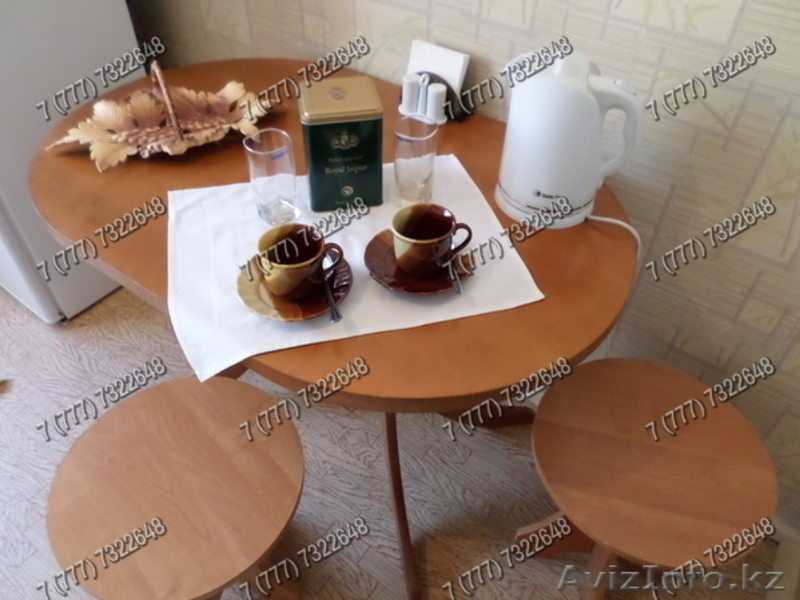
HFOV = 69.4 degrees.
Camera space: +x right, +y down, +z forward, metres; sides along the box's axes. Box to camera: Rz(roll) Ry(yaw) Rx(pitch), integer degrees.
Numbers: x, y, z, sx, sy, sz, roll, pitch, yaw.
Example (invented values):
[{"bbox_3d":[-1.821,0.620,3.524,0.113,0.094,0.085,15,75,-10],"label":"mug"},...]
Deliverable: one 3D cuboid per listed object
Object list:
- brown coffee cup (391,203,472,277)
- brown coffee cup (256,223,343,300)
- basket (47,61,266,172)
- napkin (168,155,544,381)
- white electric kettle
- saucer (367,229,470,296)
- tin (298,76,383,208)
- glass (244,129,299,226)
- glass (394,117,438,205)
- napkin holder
[{"bbox_3d":[0.040,-0.076,0.756,0.102,0.067,0.082,-10,45,-11],"label":"brown coffee cup"},{"bbox_3d":[-0.121,-0.045,0.722,0.102,0.067,0.082,-14,46,-15],"label":"brown coffee cup"},{"bbox_3d":[-0.392,-0.318,0.957,0.379,0.138,0.197,-20,48,-20],"label":"basket"},{"bbox_3d":[-0.089,-0.066,0.845,0.468,0.064,0.365,-10,45,-11],"label":"napkin"},{"bbox_3d":[0.233,-0.233,0.830,0.197,0.210,0.152,0,44,-1],"label":"white electric kettle"},{"bbox_3d":[0.028,-0.051,0.775,0.147,0.022,0.147,1,44,-1],"label":"saucer"},{"bbox_3d":[-0.087,-0.226,0.856,0.107,0.157,0.097,-8,45,-9],"label":"tin"},{"bbox_3d":[-0.178,-0.172,0.823,0.066,0.122,0.066,1,44,0],"label":"glass"},{"bbox_3d":[0.022,-0.204,0.874,0.066,0.124,0.066,1,45,0],"label":"glass"},{"bbox_3d":[0.058,-0.395,1.056,0.129,0.123,0.063,26,50,24],"label":"napkin holder"}]

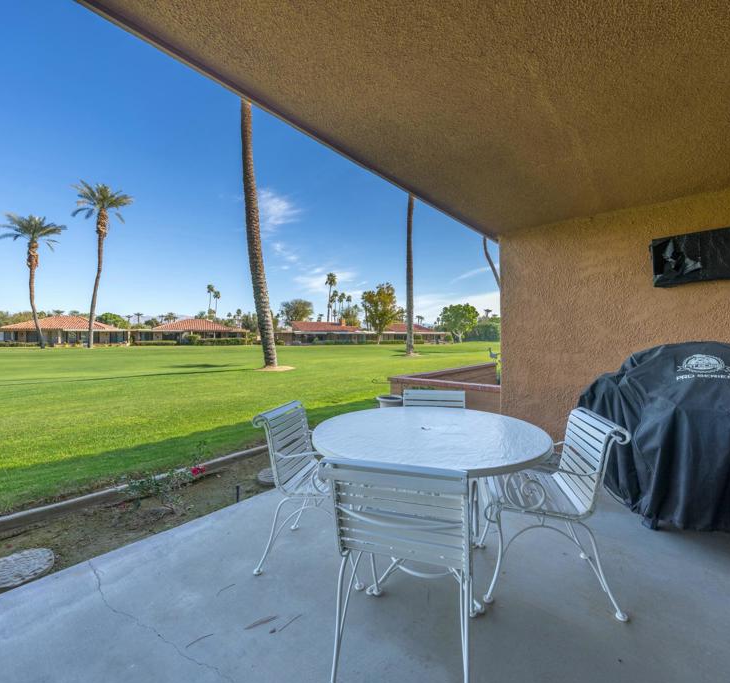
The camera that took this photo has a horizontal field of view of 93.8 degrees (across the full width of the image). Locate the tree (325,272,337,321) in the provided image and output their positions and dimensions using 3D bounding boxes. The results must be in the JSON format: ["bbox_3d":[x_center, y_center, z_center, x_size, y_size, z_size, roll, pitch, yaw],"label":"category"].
[{"bbox_3d":[-10.009,-9.833,102.000,3.700,21.266,3.700,0,0,0],"label":"tree"}]

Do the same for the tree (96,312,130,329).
[{"bbox_3d":[-55.500,-2.900,75.000,8.000,6.900,8.000,0,0,0],"label":"tree"}]

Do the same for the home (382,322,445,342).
[{"bbox_3d":[11.826,-1.950,85.000,15.500,5.000,12.000,0,0,-15],"label":"home"}]

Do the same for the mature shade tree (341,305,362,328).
[{"bbox_3d":[-3.400,-4.300,86.000,5.800,9.600,5.800,0,0,0],"label":"mature shade tree"}]

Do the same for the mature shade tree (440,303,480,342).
[{"bbox_3d":[23.300,-4.600,83.000,9.200,9.500,9.200,0,0,0],"label":"mature shade tree"}]

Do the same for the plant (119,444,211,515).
[{"bbox_3d":[-1.520,1.030,2.600,0.620,0.460,0.450,0,0,0],"label":"plant"}]

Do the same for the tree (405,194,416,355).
[{"bbox_3d":[3.550,-7.400,26.700,6.000,17.000,6.000,0,0,0],"label":"tree"}]

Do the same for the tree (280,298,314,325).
[{"bbox_3d":[-19.663,-5.700,98.000,9.800,13.000,9.800,0,0,0],"label":"tree"}]

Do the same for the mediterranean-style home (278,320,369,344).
[{"bbox_3d":[-8.300,-1.850,68.000,17.000,4.800,13.000,0,0,-14],"label":"mediterranean-style home"}]

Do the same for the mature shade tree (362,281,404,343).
[{"bbox_3d":[3.844,-6.051,75.000,9.000,13.601,9.000,0,0,0],"label":"mature shade tree"}]

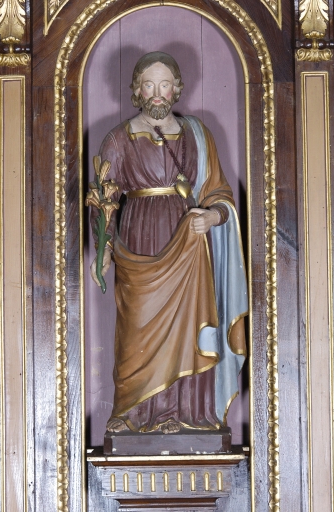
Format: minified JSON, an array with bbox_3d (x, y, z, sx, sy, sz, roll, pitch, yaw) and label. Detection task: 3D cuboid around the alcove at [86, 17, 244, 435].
[{"bbox_3d":[-0.005,-0.100,4.900,0.545,1.450,0.240,-1,-2,0],"label":"alcove"}]

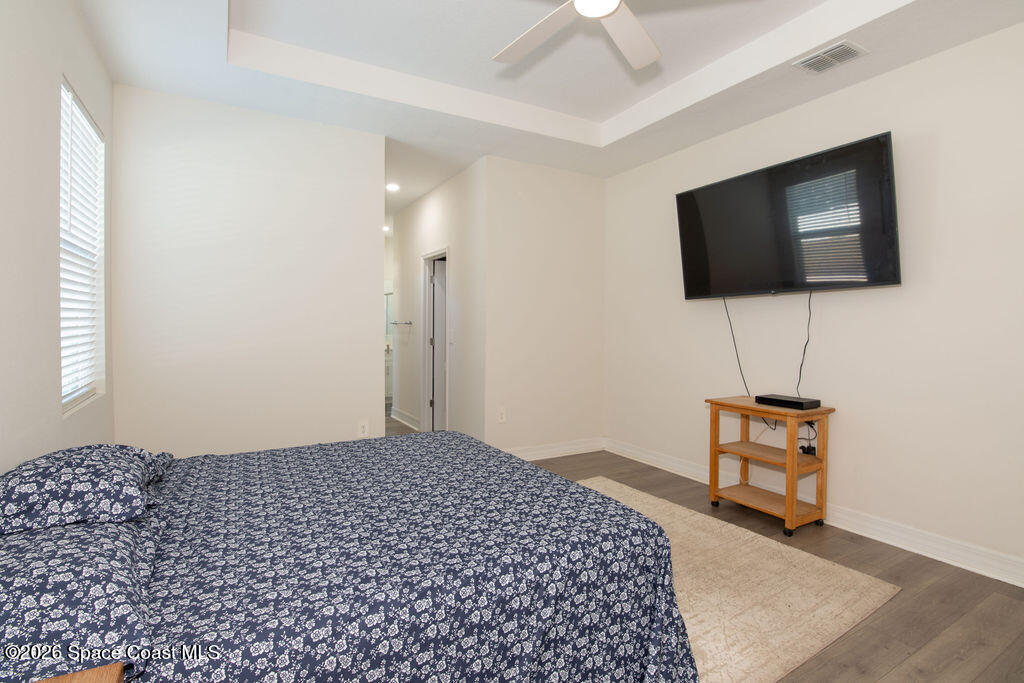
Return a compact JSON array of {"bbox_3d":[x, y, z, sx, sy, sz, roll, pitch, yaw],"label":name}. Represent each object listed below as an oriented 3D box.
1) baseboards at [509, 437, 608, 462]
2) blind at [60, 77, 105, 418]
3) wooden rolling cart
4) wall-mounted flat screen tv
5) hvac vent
[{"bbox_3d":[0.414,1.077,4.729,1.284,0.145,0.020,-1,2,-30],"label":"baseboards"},{"bbox_3d":[-2.128,-0.437,2.356,0.060,1.425,0.820,-1,2,-30],"label":"blind"},{"bbox_3d":[1.736,0.815,3.305,0.404,0.773,0.669,-1,2,-29],"label":"wooden rolling cart"},{"bbox_3d":[1.773,-0.748,3.310,0.060,0.840,1.456,-12,8,-30],"label":"wall-mounted flat screen tv"},{"bbox_3d":[1.785,-1.578,2.714,0.234,0.025,0.280,-1,2,-30],"label":"hvac vent"}]

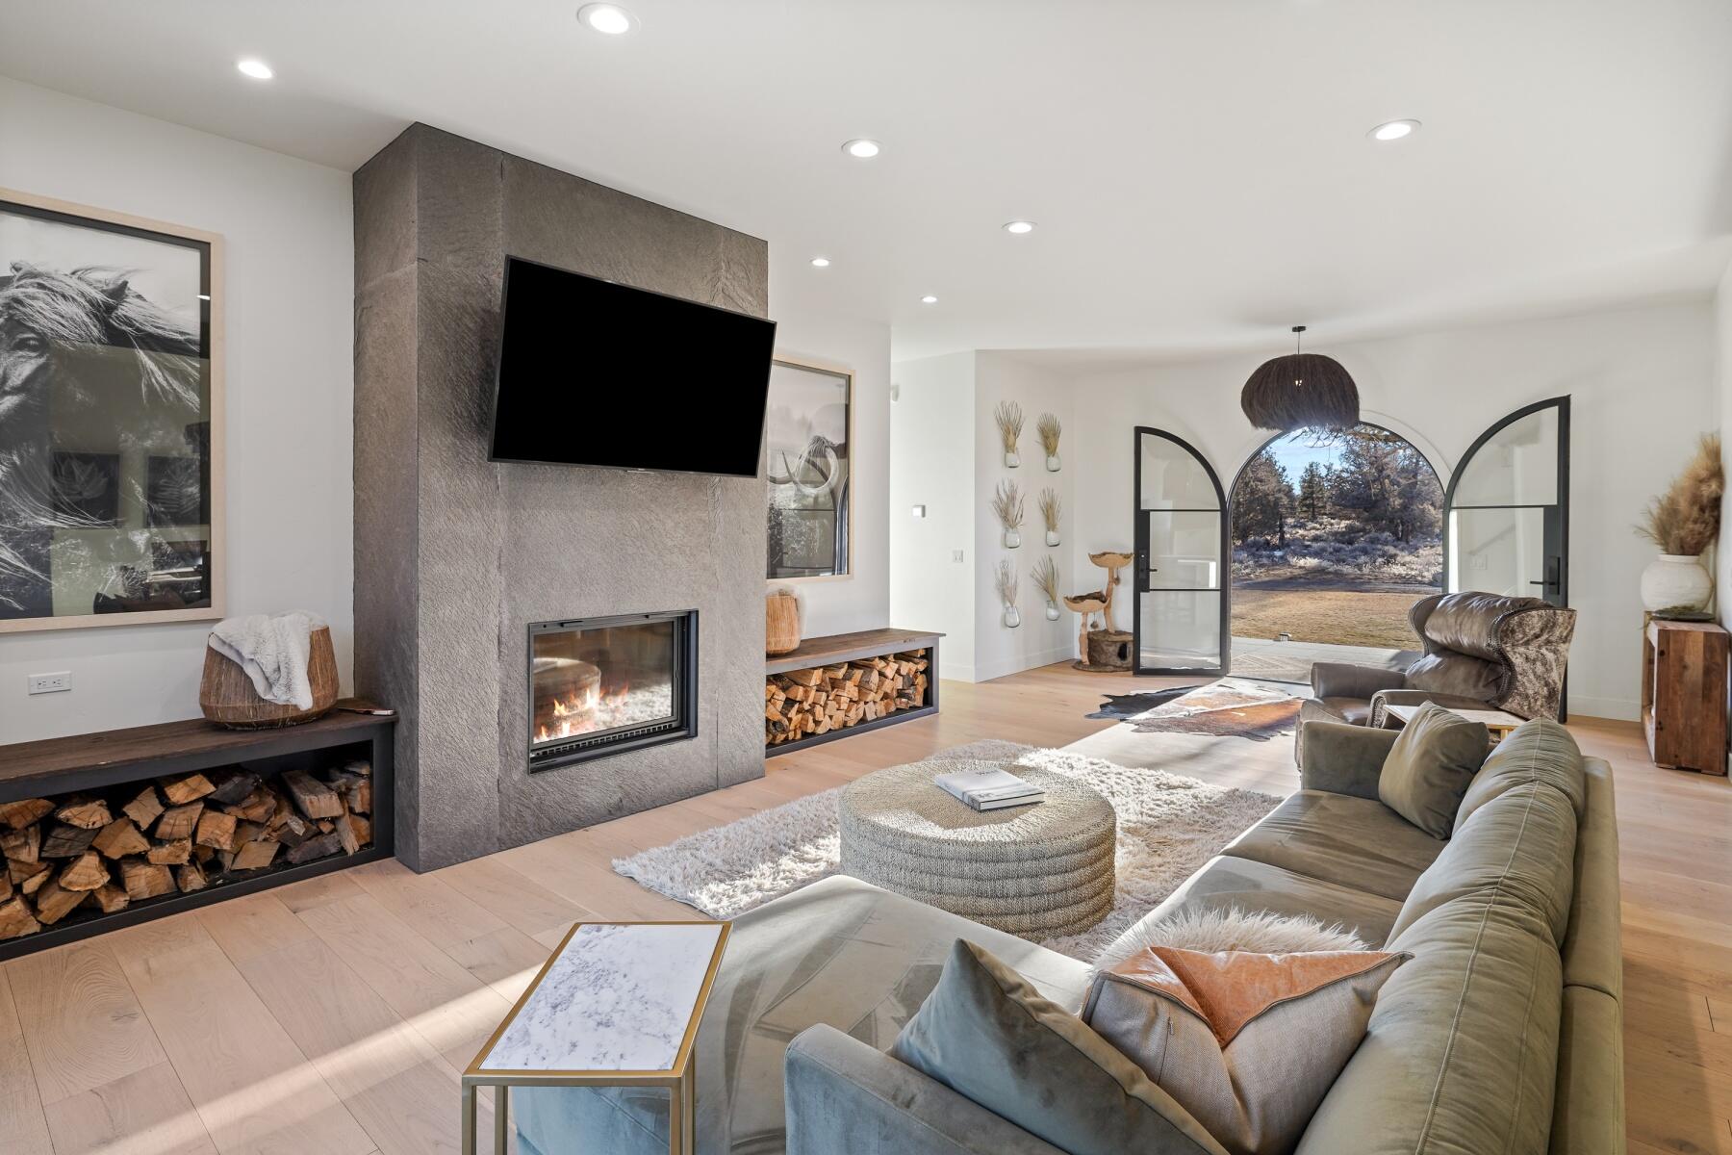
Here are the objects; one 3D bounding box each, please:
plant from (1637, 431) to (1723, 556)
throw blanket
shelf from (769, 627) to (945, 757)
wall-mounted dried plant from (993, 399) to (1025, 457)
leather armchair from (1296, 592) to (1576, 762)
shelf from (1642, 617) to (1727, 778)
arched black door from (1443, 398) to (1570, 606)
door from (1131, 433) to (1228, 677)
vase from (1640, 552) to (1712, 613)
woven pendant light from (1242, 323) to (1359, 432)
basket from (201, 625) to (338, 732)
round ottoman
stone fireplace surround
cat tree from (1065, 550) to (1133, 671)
[{"bbox_3d":[5.460,-0.556,5.468,0.400,0.830,0.440,2,3,42],"label":"plant"},{"bbox_3d":[-2.478,0.340,3.380,0.380,0.360,0.340,-2,2,-44],"label":"throw blanket"},{"bbox_3d":[-0.258,0.768,5.723,0.540,0.600,1.920,1,2,43],"label":"shelf"},{"bbox_3d":[1.346,-1.404,7.710,0.180,0.540,0.290,1,2,42],"label":"wall-mounted dried plant"},{"bbox_3d":[2.790,0.610,4.170,0.950,1.090,0.840,0,2,15],"label":"leather armchair"},{"bbox_3d":[5.220,0.693,5.225,0.290,0.820,1.260,2,3,42],"label":"shelf"},{"bbox_3d":[4.902,-0.150,6.289,0.060,2.390,0.890,-1,3,-19],"label":"arched black door"},{"bbox_3d":[3.015,-0.249,7.800,0.900,2.380,0.060,0,2,5],"label":"door"},{"bbox_3d":[5.500,0.060,5.556,0.345,0.405,0.345,2,3,42],"label":"vase"},{"bbox_3d":[3.510,-1.603,6.620,0.840,0.860,0.840,1,2,41],"label":"woven pendant light"},{"bbox_3d":[-2.515,0.413,3.462,0.475,0.385,0.475,2,3,43],"label":"basket"},{"bbox_3d":[0.428,1.025,3.220,1.060,0.355,1.060,0,2,0],"label":"round ottoman"},{"bbox_3d":[-1.466,-0.373,4.228,0.700,3.050,1.830,1,2,42],"label":"stone fireplace surround"},{"bbox_3d":[2.420,0.334,8.370,0.720,1.170,0.550,1,2,33],"label":"cat tree"}]

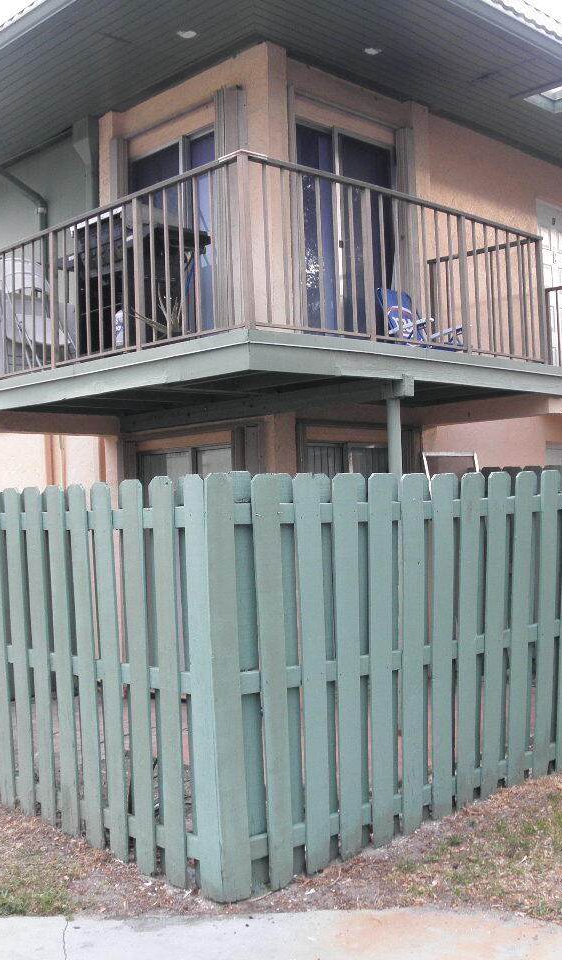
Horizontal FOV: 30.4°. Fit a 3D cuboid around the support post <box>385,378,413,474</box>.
[{"bbox_3d":[0.797,0.582,7.087,0.099,2.319,0.100,-3,-1,44],"label":"support post"}]

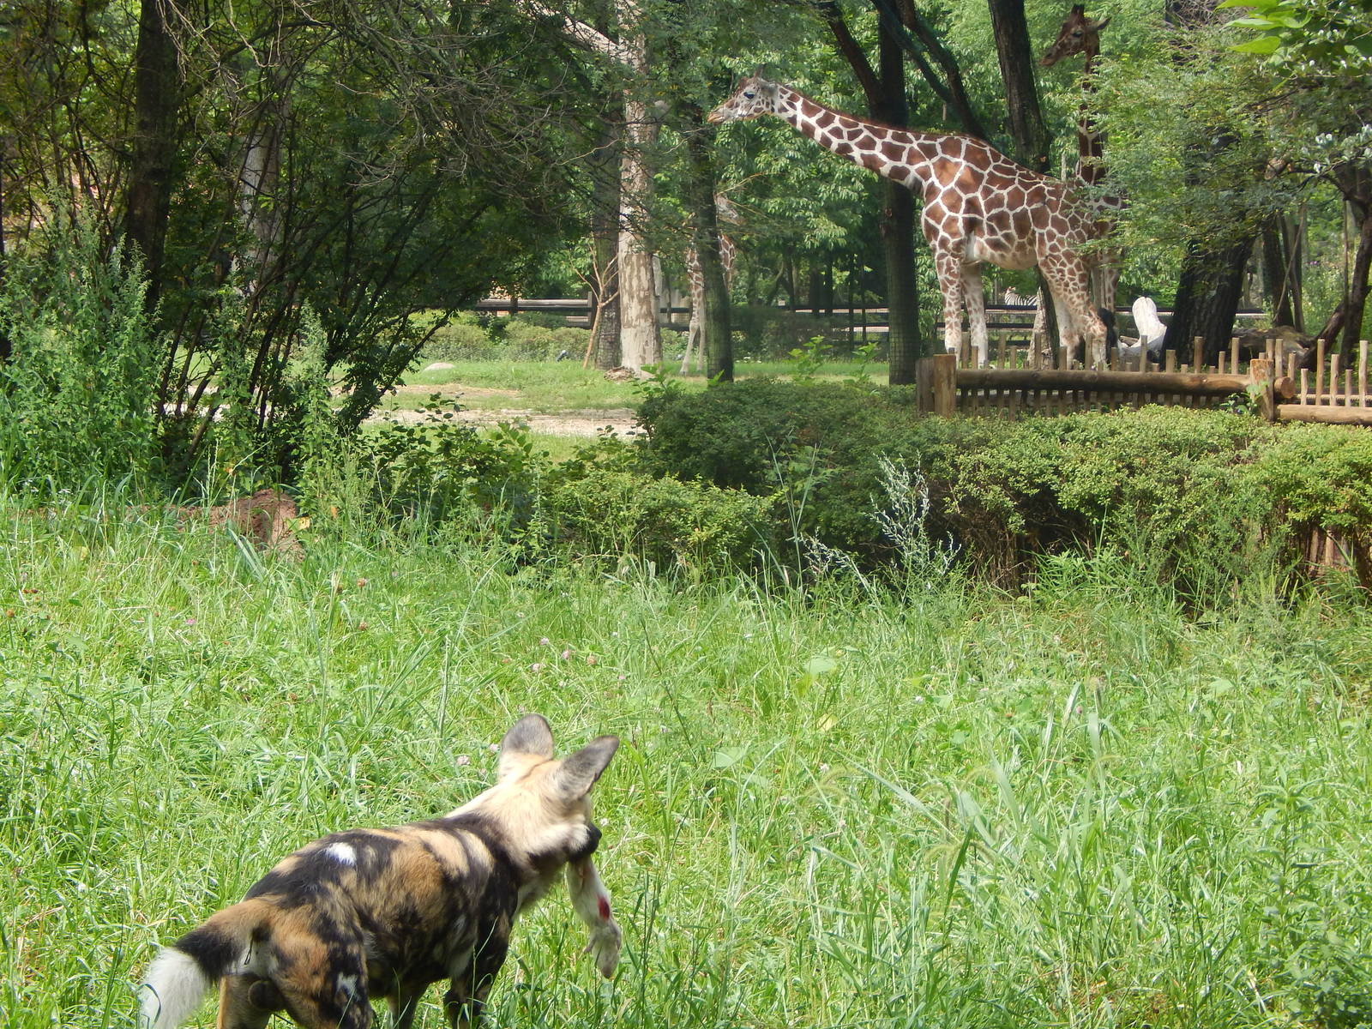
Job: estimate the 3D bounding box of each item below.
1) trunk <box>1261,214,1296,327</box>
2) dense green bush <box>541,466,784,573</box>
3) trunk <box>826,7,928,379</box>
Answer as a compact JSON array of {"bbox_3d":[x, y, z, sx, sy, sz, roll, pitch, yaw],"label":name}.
[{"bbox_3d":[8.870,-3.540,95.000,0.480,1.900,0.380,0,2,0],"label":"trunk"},{"bbox_3d":[-0.119,0.063,30.000,1.120,0.590,0.850,0,2,0],"label":"dense green bush"},{"bbox_3d":[2.000,-3.310,67.000,1.050,4.150,0.600,0,2,0],"label":"trunk"}]

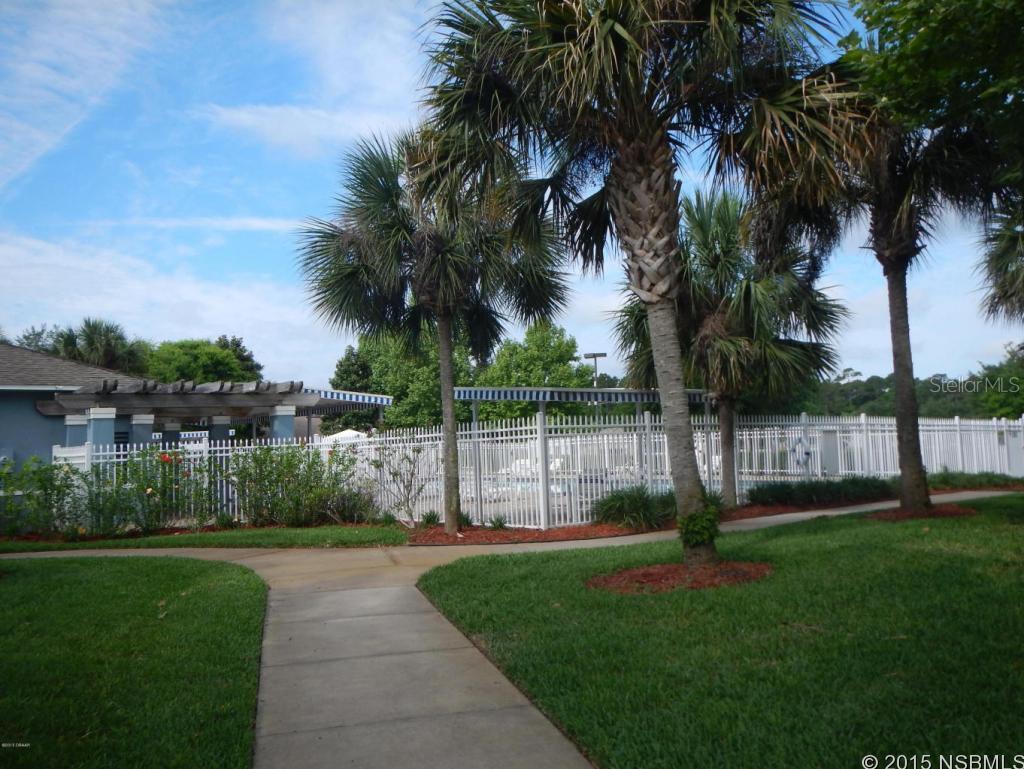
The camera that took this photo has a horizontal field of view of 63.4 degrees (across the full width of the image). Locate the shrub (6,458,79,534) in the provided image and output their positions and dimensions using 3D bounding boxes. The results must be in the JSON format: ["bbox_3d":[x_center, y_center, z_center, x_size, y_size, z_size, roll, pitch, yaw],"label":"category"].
[{"bbox_3d":[-9.235,2.223,16.300,1.300,1.470,1.200,1,-6,-30],"label":"shrub"}]

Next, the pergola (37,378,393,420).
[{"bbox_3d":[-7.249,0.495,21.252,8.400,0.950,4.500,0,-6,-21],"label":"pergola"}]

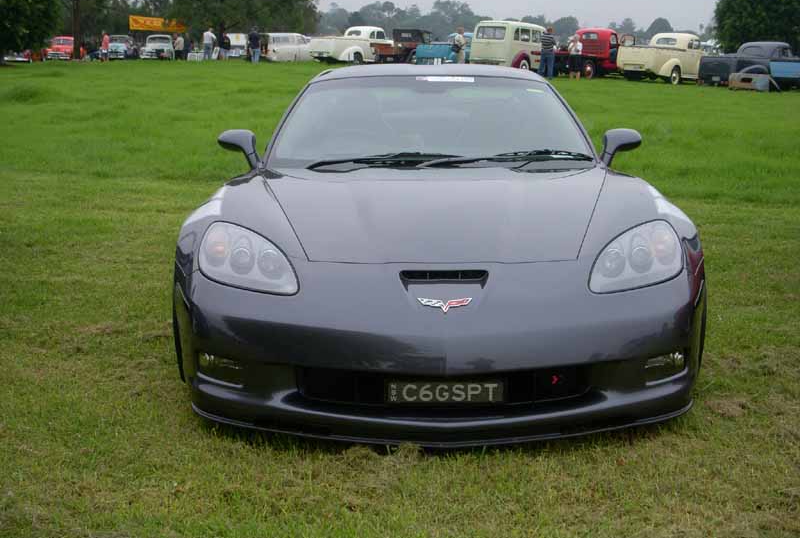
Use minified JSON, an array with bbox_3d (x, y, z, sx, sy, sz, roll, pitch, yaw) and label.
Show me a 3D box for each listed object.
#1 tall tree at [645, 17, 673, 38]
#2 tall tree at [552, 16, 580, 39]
[{"bbox_3d":[69.770,-64.009,293.094,7.700,7.500,7.700,0,12,0],"label":"tall tree"},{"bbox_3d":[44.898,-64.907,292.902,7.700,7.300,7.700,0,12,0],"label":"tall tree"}]

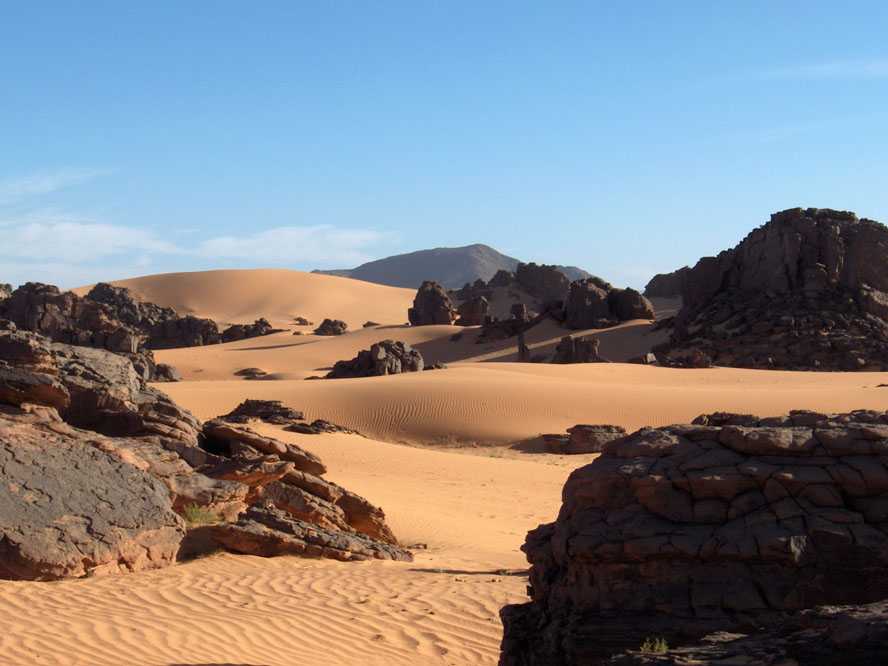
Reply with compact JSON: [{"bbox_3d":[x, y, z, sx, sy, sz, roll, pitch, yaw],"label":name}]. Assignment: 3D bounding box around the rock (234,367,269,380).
[{"bbox_3d":[-8.362,1.759,78.000,1.477,0.578,1.100,0,0,0],"label":"rock"}]

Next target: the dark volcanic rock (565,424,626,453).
[{"bbox_3d":[4.218,2.938,50.000,1.726,0.741,1.250,0,0,0],"label":"dark volcanic rock"}]

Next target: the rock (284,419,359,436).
[{"bbox_3d":[-2.797,2.158,41.000,1.690,0.390,1.000,0,0,0],"label":"rock"}]

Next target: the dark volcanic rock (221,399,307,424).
[{"bbox_3d":[-4.472,1.923,44.000,2.107,0.605,1.400,0,0,0],"label":"dark volcanic rock"}]

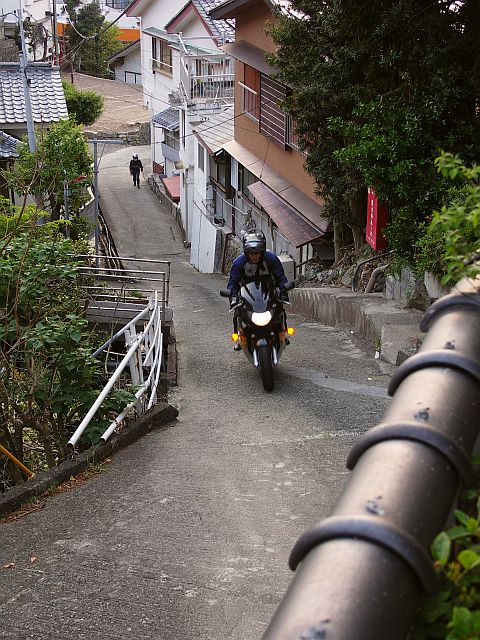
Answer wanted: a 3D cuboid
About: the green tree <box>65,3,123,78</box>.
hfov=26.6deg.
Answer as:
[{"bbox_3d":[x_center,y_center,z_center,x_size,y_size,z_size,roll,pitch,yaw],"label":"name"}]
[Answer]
[{"bbox_3d":[-10.805,-20.762,75.000,4.400,5.800,4.200,1,22,0],"label":"green tree"}]

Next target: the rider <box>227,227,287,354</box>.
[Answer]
[{"bbox_3d":[0.188,-0.318,10.950,0.660,1.240,0.850,-3,15,1],"label":"rider"}]

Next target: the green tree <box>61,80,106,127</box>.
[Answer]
[{"bbox_3d":[-9.040,-12.462,58.000,2.900,2.700,2.700,1,22,0],"label":"green tree"}]

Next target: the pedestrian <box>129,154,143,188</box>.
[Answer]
[{"bbox_3d":[-4.963,-7.077,48.300,0.600,1.750,0.450,-2,22,-8],"label":"pedestrian"}]

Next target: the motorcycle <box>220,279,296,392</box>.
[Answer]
[{"bbox_3d":[0.242,0.063,10.989,0.780,1.140,2.050,-5,8,2],"label":"motorcycle"}]

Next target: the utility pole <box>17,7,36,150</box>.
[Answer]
[{"bbox_3d":[-5.605,-5.168,27.264,0.220,6.800,0.220,1,22,0],"label":"utility pole"}]

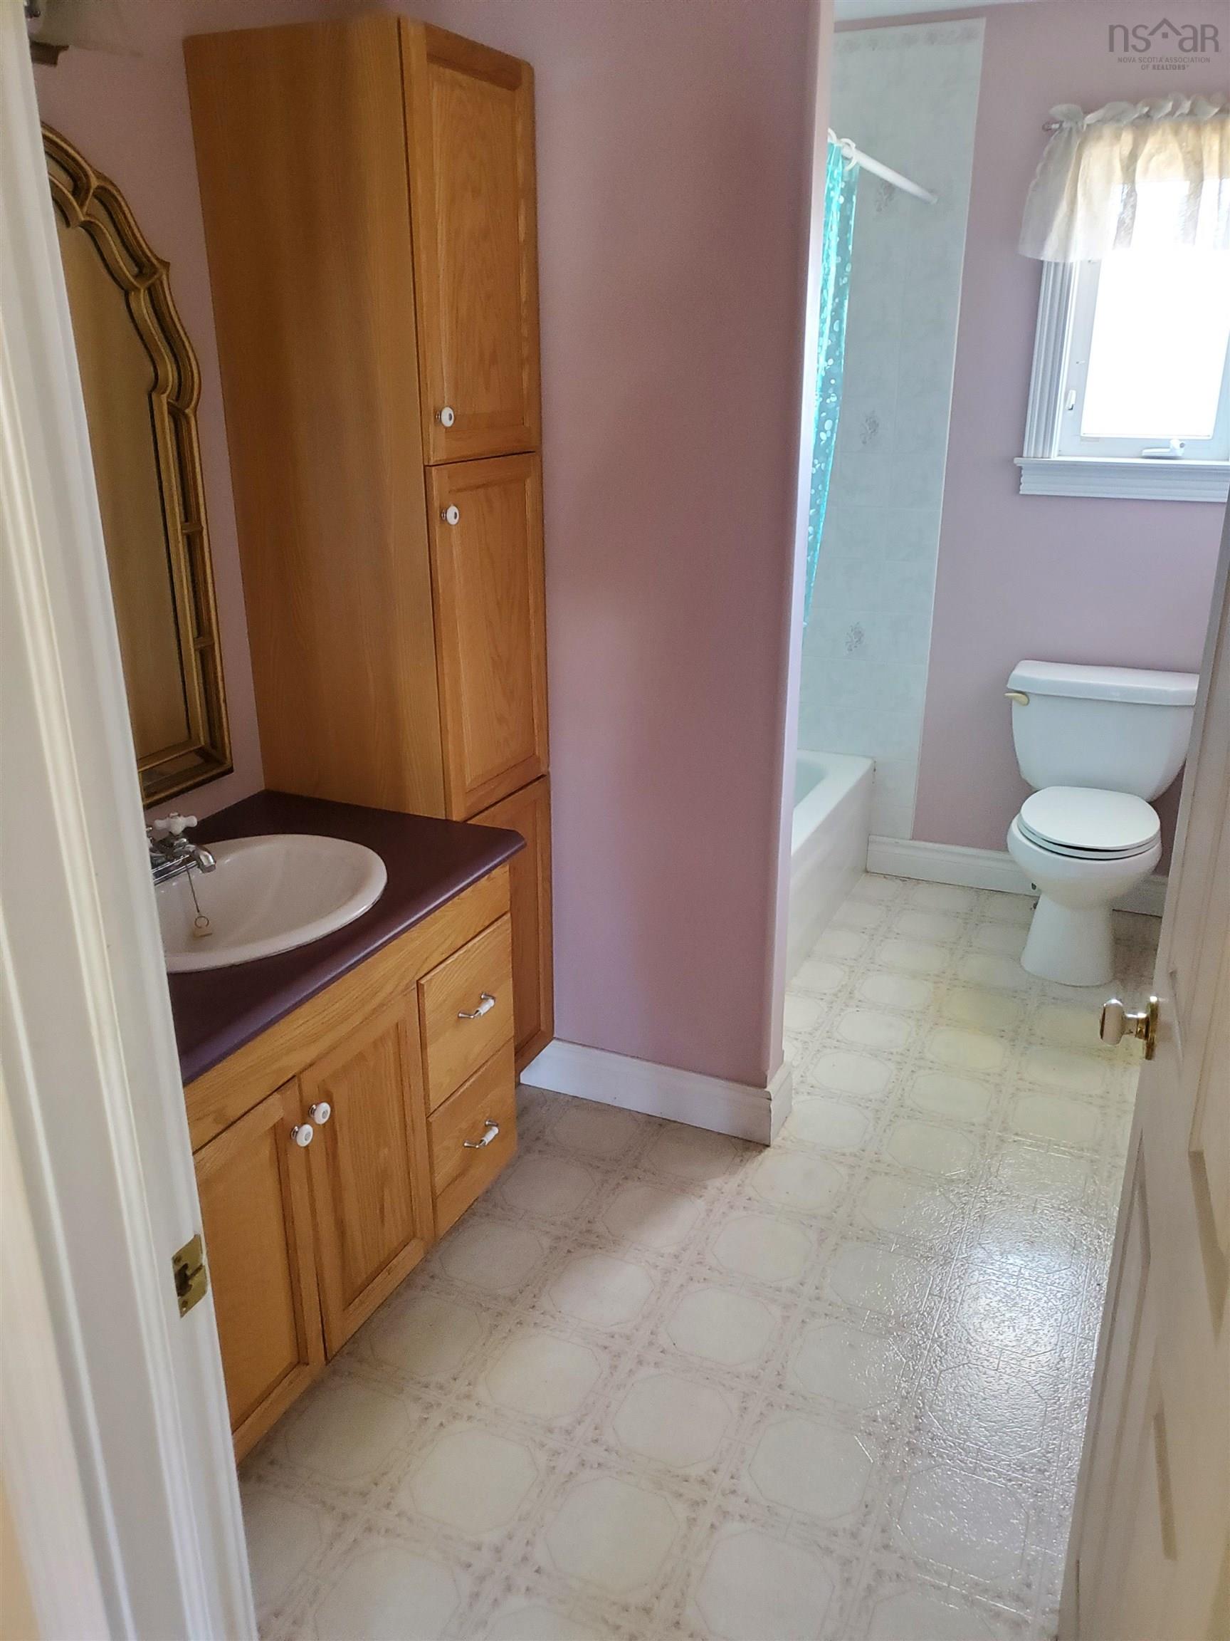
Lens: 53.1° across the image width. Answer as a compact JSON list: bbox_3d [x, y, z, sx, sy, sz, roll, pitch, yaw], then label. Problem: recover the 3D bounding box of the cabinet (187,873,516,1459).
[{"bbox_3d":[-0.625,0.532,1.994,0.572,0.760,0.925,9,22,23],"label":"cabinet"}]

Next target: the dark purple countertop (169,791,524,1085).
[{"bbox_3d":[-0.609,0.158,1.859,0.604,0.043,1.000,9,22,23],"label":"dark purple countertop"}]

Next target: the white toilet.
[{"bbox_3d":[1.287,0.017,3.400,0.508,0.757,0.680,9,22,23],"label":"white toilet"}]

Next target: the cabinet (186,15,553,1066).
[{"bbox_3d":[-0.410,-0.308,2.409,0.409,2.055,0.398,9,22,23],"label":"cabinet"}]

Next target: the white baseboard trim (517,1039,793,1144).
[{"bbox_3d":[0.087,0.573,2.792,0.617,0.135,0.137,9,22,23],"label":"white baseboard trim"}]

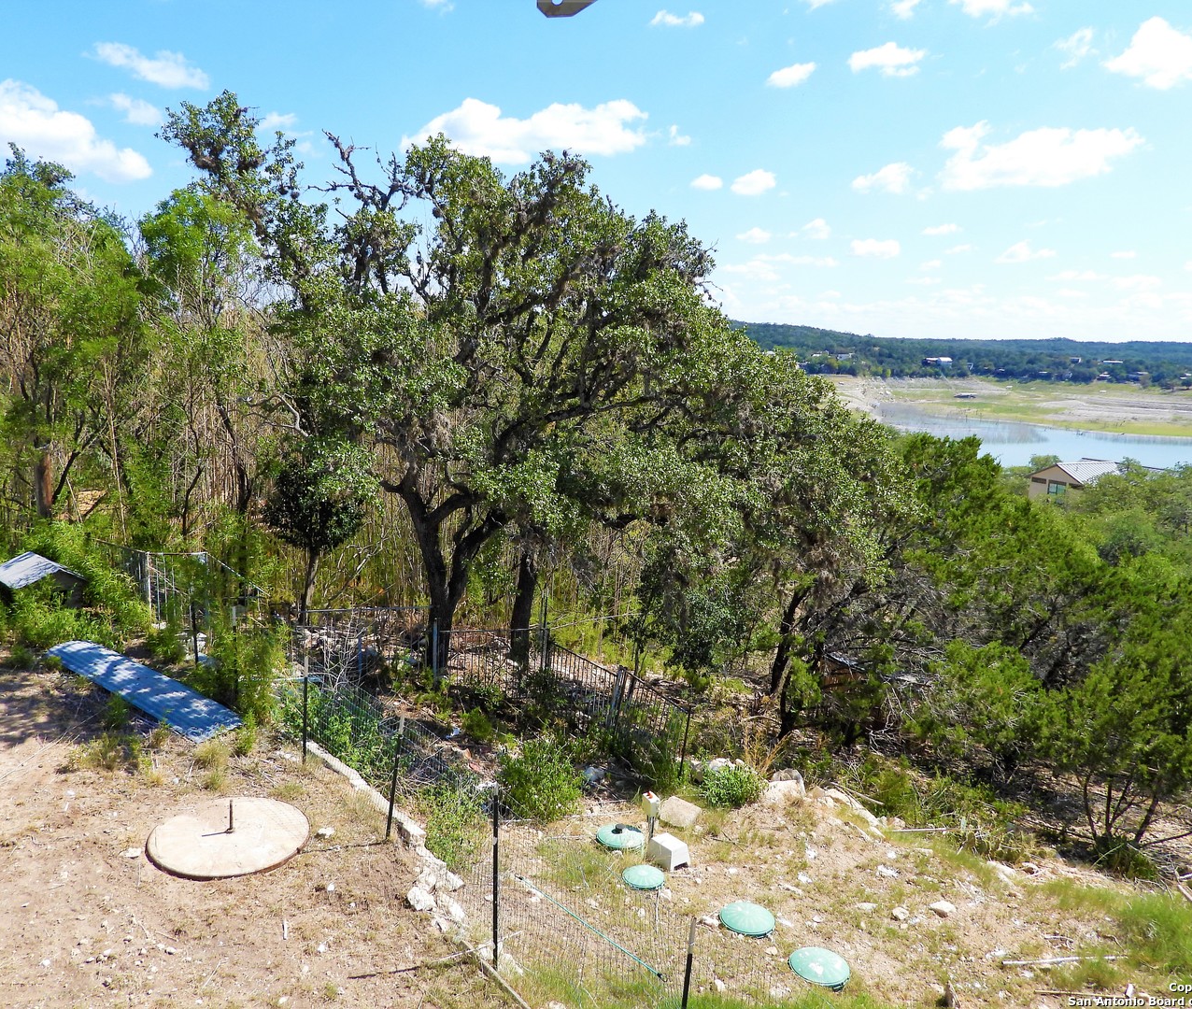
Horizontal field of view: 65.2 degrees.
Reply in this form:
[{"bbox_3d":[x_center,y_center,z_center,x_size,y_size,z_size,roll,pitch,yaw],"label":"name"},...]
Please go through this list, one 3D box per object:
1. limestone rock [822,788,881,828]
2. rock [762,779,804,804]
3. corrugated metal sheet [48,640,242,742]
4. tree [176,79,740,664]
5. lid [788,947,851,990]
[{"bbox_3d":[3.407,4.036,12.450,0.280,0.220,0.780,-2,12,-30],"label":"limestone rock"},{"bbox_3d":[2.492,3.823,12.415,0.520,0.240,0.340,3,10,0],"label":"rock"},{"bbox_3d":[-6.681,2.655,13.580,4.577,0.070,0.711,11,13,38],"label":"corrugated metal sheet"},{"bbox_3d":[-2.663,-2.202,18.150,10.746,10.257,9.135,3,10,0],"label":"tree"},{"bbox_3d":[2.271,4.694,9.453,0.590,0.110,0.590,3,10,-1],"label":"lid"}]

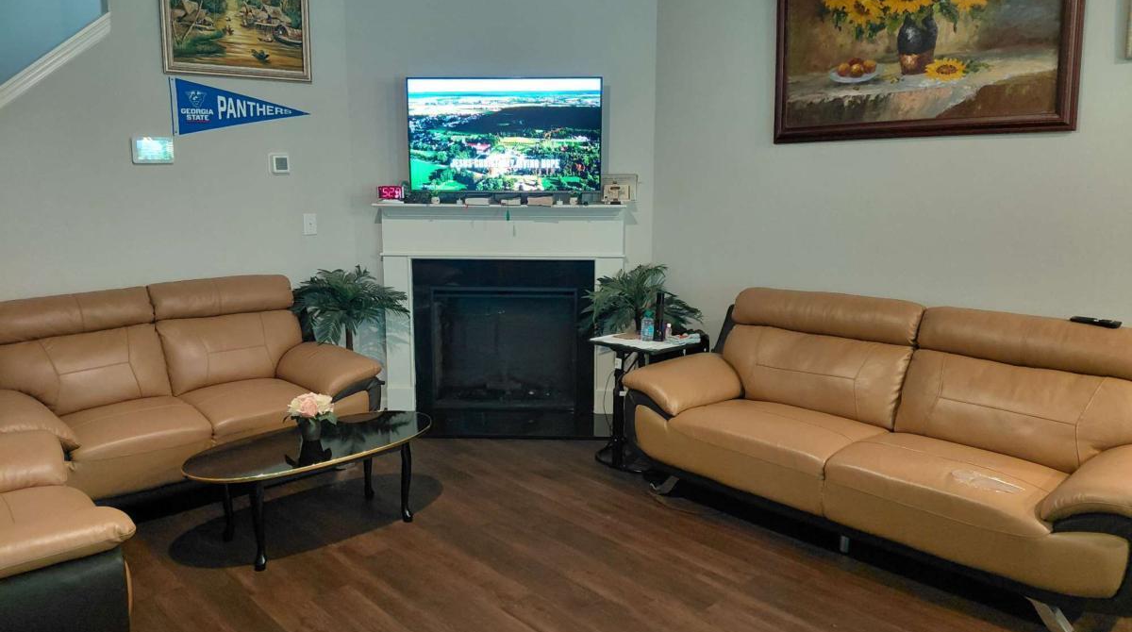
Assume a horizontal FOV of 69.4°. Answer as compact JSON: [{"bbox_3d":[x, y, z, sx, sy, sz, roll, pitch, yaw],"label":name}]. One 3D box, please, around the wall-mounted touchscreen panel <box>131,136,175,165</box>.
[{"bbox_3d":[-2.287,-0.914,4.523,0.212,0.151,0.028,-6,10,-34],"label":"wall-mounted touchscreen panel"}]

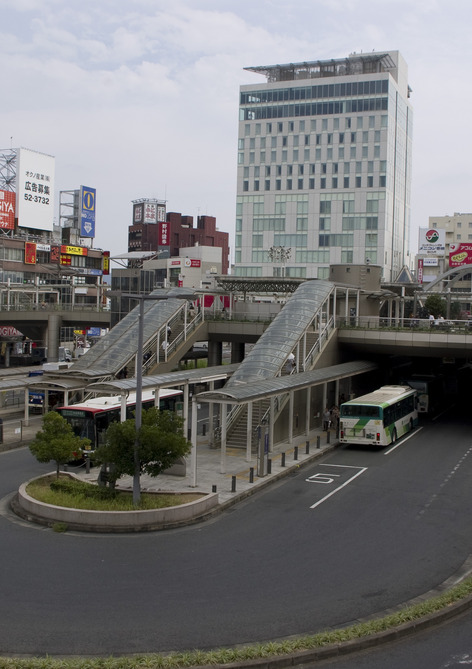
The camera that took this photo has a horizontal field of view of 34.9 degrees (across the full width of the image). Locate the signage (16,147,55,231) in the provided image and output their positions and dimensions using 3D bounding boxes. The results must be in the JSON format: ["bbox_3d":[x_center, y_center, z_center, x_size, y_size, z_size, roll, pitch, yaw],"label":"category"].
[{"bbox_3d":[-30.908,-22.053,115.757,0.600,11.671,8.291,2,2,25],"label":"signage"}]

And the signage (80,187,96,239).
[{"bbox_3d":[-23.788,-19.516,120.526,0.400,7.795,3.670,2,3,24],"label":"signage"}]

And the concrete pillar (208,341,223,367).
[{"bbox_3d":[-1.690,3.154,61.077,1.140,5.150,1.140,2,3,24],"label":"concrete pillar"}]

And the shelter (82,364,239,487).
[{"bbox_3d":[-2.276,4.146,42.924,2.450,4.350,19.000,2,3,24],"label":"shelter"}]

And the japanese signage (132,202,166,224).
[{"bbox_3d":[-22.339,-31.561,198.000,7.600,5.800,6.500,1,2,-12],"label":"japanese signage"}]

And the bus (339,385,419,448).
[{"bbox_3d":[9.600,5.370,49.200,2.500,3.000,10.600,2,2,24],"label":"bus"}]

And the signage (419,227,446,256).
[{"bbox_3d":[40.469,-19.099,155.000,5.400,5.700,0.600,2,2,19],"label":"signage"}]

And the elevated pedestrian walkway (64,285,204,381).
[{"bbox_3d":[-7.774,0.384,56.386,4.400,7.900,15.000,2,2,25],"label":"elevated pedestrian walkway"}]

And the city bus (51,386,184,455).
[{"bbox_3d":[-6.172,4.925,41.978,2.490,3.000,10.400,2,3,22],"label":"city bus"}]

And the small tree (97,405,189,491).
[{"bbox_3d":[-3.961,4.829,31.800,4.067,3.558,3.800,2,2,0],"label":"small tree"}]

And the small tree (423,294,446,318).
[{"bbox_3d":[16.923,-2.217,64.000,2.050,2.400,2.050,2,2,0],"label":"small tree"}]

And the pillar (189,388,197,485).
[{"bbox_3d":[-1.706,4.579,31.832,0.200,3.700,0.200,2,2,25],"label":"pillar"}]

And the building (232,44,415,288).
[{"bbox_3d":[22.382,-32.629,184.092,34.980,68.800,28.760,2,2,21],"label":"building"}]

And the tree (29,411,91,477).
[{"bbox_3d":[-7.898,4.910,33.478,2.750,2.960,2.750,1,2,0],"label":"tree"}]

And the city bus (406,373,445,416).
[{"bbox_3d":[15.232,4.527,60.591,2.490,3.040,10.400,2,2,25],"label":"city bus"}]

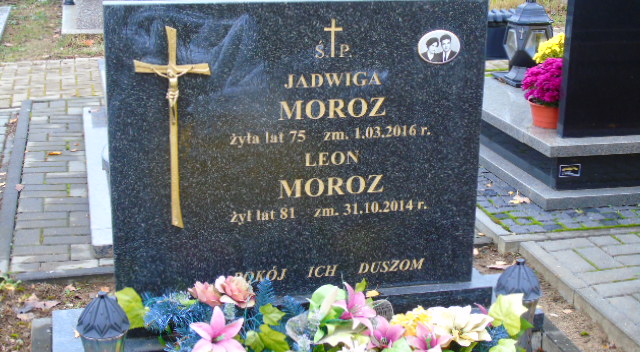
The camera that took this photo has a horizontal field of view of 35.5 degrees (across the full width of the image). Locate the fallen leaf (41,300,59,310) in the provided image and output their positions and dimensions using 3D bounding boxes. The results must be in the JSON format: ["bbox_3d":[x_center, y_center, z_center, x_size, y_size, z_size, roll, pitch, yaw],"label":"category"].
[{"bbox_3d":[-0.825,0.397,3.046,0.055,0.015,0.058,-4,17,-16],"label":"fallen leaf"}]

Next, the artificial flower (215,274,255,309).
[{"bbox_3d":[-0.219,0.299,2.587,0.105,0.080,0.085,-4,-3,-14],"label":"artificial flower"}]

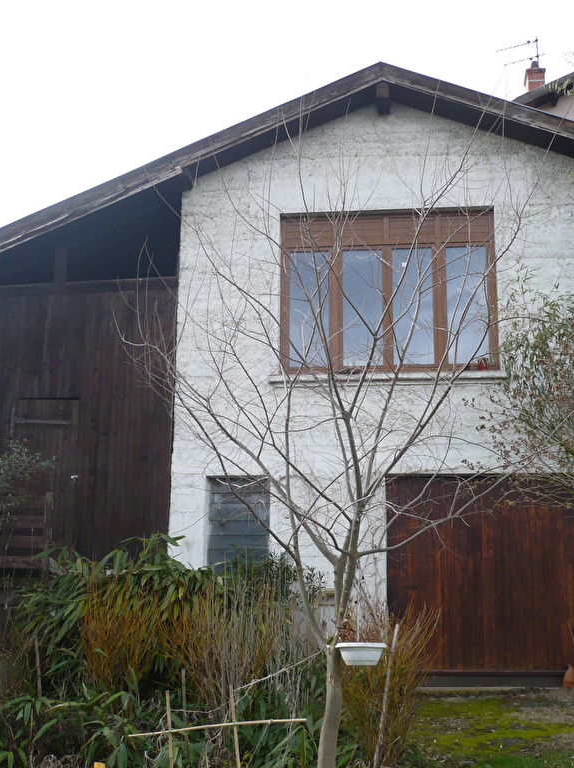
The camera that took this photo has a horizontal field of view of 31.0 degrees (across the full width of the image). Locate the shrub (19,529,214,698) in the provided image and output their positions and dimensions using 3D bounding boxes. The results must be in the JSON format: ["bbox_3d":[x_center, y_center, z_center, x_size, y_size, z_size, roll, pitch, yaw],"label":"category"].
[{"bbox_3d":[-1.637,2.182,9.773,1.850,1.460,1.500,-1,-12,6],"label":"shrub"}]

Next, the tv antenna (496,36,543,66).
[{"bbox_3d":[5.573,-7.970,24.819,1.120,0.750,0.350,-7,-14,31],"label":"tv antenna"}]

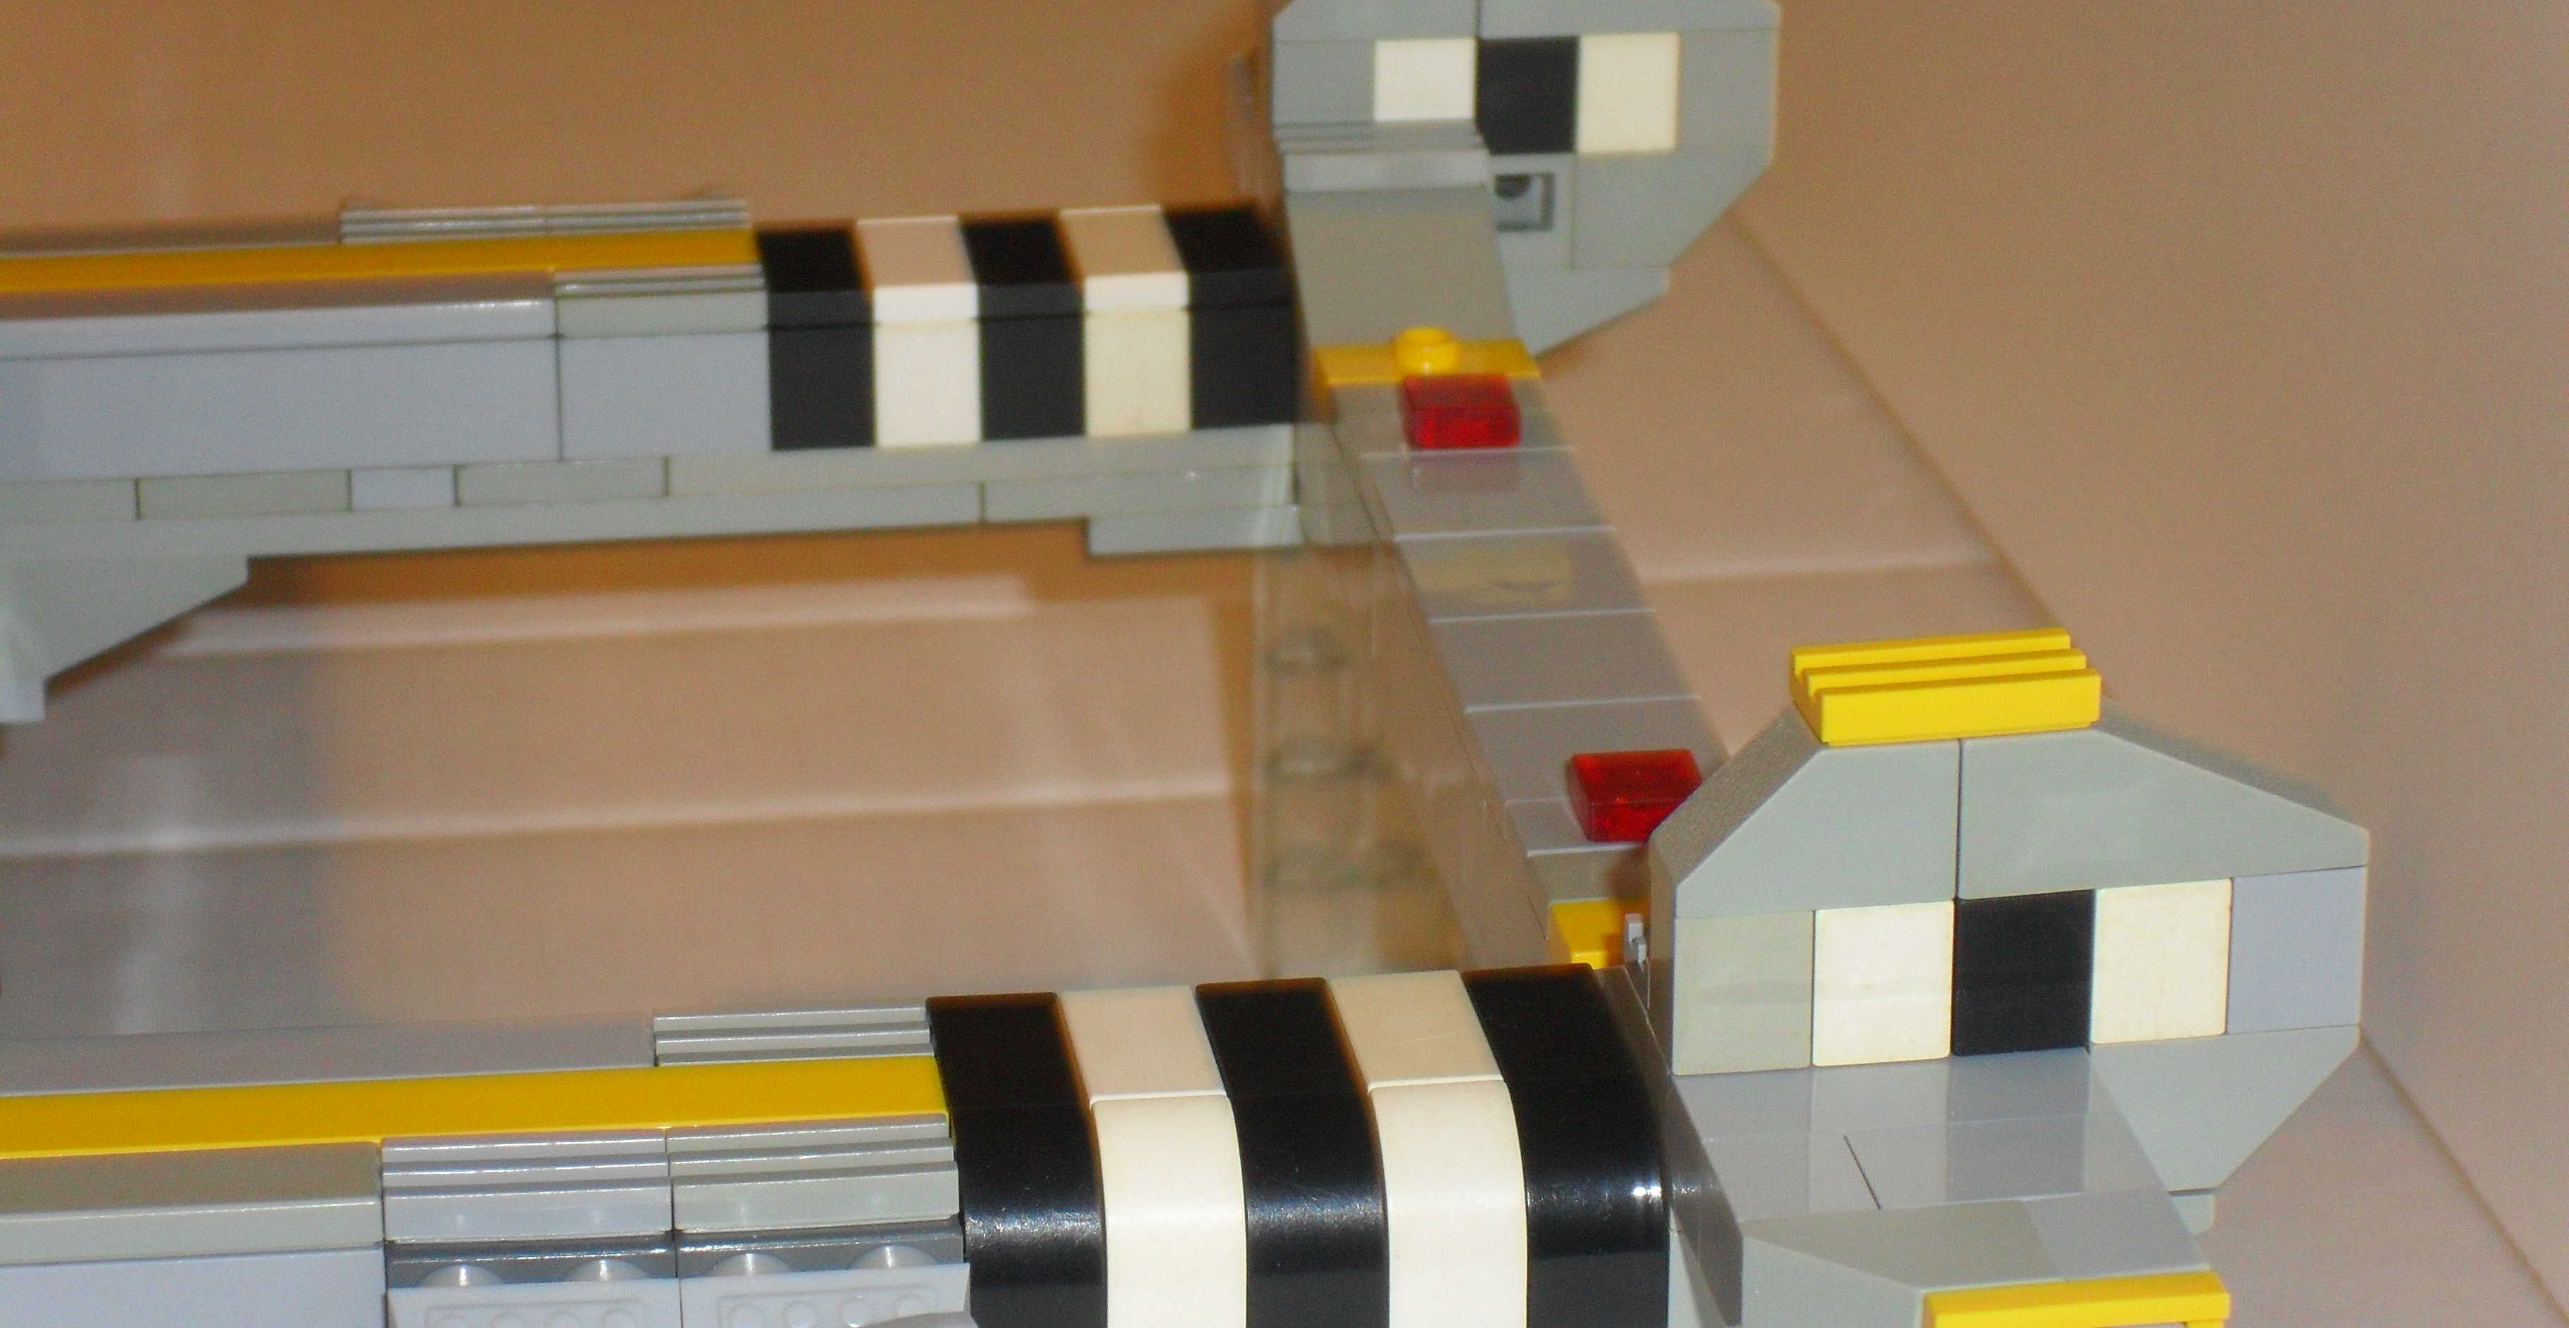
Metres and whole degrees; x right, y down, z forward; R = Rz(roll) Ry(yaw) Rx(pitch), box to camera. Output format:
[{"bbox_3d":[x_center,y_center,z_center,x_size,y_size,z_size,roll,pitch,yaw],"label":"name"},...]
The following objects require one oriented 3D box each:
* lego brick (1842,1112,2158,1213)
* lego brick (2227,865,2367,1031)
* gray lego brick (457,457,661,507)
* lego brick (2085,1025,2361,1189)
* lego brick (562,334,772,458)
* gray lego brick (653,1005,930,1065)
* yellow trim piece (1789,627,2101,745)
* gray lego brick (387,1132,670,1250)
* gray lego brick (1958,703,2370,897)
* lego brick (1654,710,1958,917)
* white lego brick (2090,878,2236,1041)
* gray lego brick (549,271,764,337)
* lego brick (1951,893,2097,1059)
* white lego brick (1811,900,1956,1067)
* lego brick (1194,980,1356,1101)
[{"bbox_3d":[0.040,0.031,0.432,0.016,0.008,0.010,-3,22,-8],"label":"lego brick"},{"bbox_3d":[0.057,0.015,0.445,0.008,0.010,0.008,-3,21,-7],"label":"lego brick"},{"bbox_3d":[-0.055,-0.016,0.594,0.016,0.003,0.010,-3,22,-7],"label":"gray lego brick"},{"bbox_3d":[0.053,0.024,0.451,0.016,0.010,0.008,-4,21,-7],"label":"lego brick"},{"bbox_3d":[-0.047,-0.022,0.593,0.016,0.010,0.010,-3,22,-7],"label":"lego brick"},{"bbox_3d":[-0.029,0.023,0.456,0.016,0.003,0.008,-3,22,-7],"label":"gray lego brick"},{"bbox_3d":[0.037,0.001,0.436,0.016,0.003,0.008,-3,21,-7],"label":"yellow trim piece"},{"bbox_3d":[-0.042,0.029,0.435,0.016,0.003,0.008,-3,21,-7],"label":"gray lego brick"},{"bbox_3d":[0.049,0.007,0.441,0.024,0.010,0.008,-3,22,-8],"label":"gray lego brick"},{"bbox_3d":[0.029,0.008,0.441,0.016,0.010,0.008,-4,21,-7],"label":"lego brick"},{"bbox_3d":[0.049,0.016,0.445,0.008,0.010,0.008,-3,22,-8],"label":"white lego brick"},{"bbox_3d":[-0.047,-0.027,0.590,0.016,0.003,0.008,-3,21,-7],"label":"gray lego brick"},{"bbox_3d":[0.041,0.016,0.446,0.008,0.010,0.008,-4,21,-7],"label":"lego brick"},{"bbox_3d":[0.033,0.017,0.445,0.008,0.010,0.008,-4,21,-7],"label":"white lego brick"},{"bbox_3d":[0.000,0.023,0.451,0.008,0.003,0.016,-3,20,-7],"label":"lego brick"}]

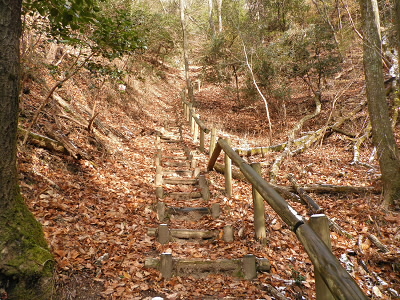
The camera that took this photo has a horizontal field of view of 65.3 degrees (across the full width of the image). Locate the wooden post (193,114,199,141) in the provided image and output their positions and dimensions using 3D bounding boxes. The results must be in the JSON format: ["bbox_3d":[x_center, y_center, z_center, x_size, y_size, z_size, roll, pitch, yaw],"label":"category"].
[{"bbox_3d":[-0.132,-0.677,9.600,0.110,0.820,0.110,0,-10,0],"label":"wooden post"}]

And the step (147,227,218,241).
[{"bbox_3d":[-0.211,1.036,3.870,0.900,0.125,0.125,-1,-6,0],"label":"step"}]

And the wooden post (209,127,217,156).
[{"bbox_3d":[0.307,-0.193,7.800,0.120,0.790,0.120,7,-6,0],"label":"wooden post"}]

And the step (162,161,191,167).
[{"bbox_3d":[-0.493,0.294,6.550,0.620,0.110,0.120,0,-10,0],"label":"step"}]

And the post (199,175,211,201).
[{"bbox_3d":[0.074,0.661,5.500,0.130,0.440,0.130,-8,-6,0],"label":"post"}]

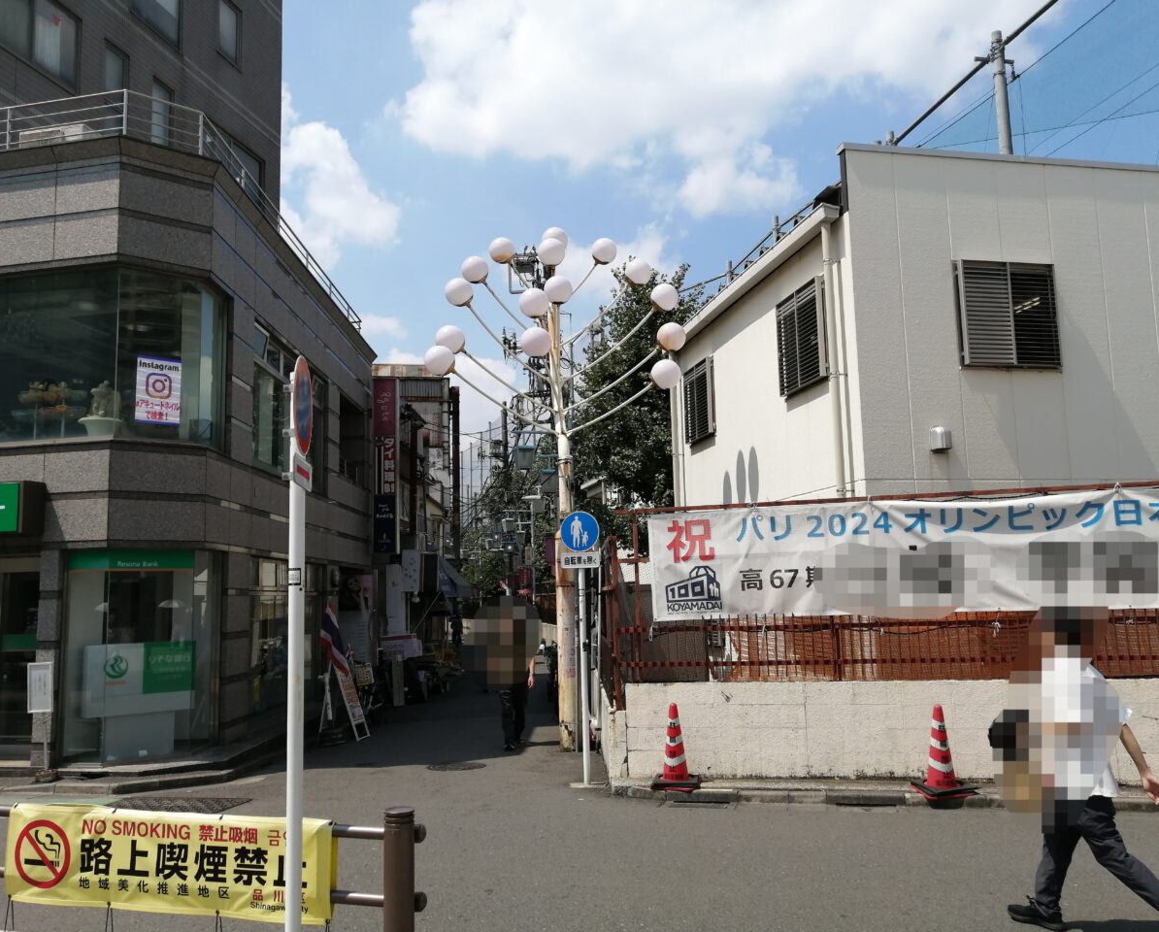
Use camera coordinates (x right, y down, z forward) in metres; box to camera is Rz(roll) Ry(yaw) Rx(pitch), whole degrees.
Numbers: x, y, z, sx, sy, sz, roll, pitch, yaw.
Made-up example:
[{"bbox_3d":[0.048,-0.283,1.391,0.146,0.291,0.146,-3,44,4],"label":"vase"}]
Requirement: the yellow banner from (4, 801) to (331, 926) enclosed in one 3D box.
[{"bbox_3d":[-1.689,1.589,3.909,1.540,0.390,0.070,-3,-7,16],"label":"yellow banner"}]

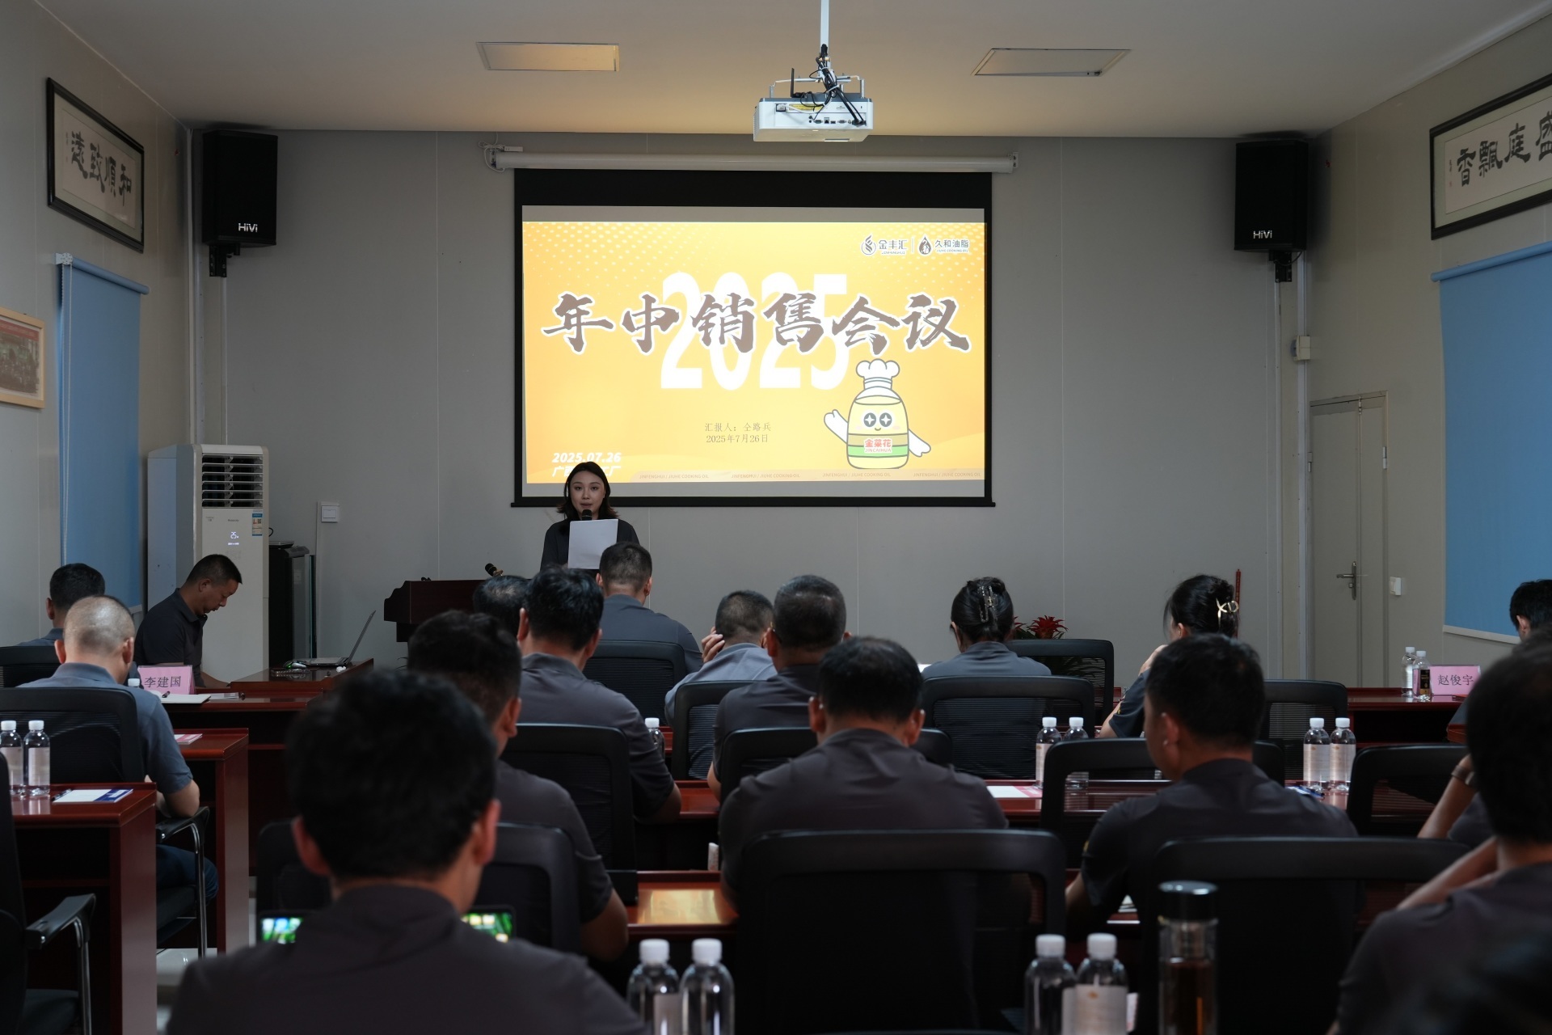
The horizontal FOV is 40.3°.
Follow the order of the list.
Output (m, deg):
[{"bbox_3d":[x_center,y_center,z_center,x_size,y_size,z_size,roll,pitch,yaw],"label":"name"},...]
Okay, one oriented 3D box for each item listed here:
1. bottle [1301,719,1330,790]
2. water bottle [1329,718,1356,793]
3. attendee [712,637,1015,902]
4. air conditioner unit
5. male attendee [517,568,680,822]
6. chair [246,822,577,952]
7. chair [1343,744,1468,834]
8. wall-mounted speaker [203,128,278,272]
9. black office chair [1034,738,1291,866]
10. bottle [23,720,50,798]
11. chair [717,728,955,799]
[{"bbox_3d":[1.339,0.585,5.242,0.064,0.178,0.064,0,1,0],"label":"bottle"},{"bbox_3d":[1.406,0.585,5.242,0.064,0.178,0.064,0,1,0],"label":"water bottle"},{"bbox_3d":[0.149,0.816,3.515,0.520,1.250,0.800,0,0,-4],"label":"attendee"},{"bbox_3d":[-2.770,0.519,10.291,0.350,1.735,0.470,0,1,34],"label":"air conditioner unit"},{"bbox_3d":[-0.455,0.781,4.837,0.520,1.300,0.800,0,0,-4],"label":"male attendee"},{"bbox_3d":[-0.480,0.938,3.277,0.570,1.004,0.600,0,0,7],"label":"chair"},{"bbox_3d":[1.357,0.937,4.350,0.580,0.990,0.600,0,0,4],"label":"chair"},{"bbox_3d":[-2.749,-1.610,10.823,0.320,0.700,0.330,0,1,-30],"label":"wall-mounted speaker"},{"bbox_3d":[0.750,0.939,4.415,0.580,0.990,0.580,0,1,-2],"label":"black office chair"},{"bbox_3d":[-1.793,0.584,5.126,0.063,0.181,0.063,0,0,-4],"label":"bottle"},{"bbox_3d":[0.105,0.937,4.596,0.580,0.990,0.600,0,0,-4],"label":"chair"}]

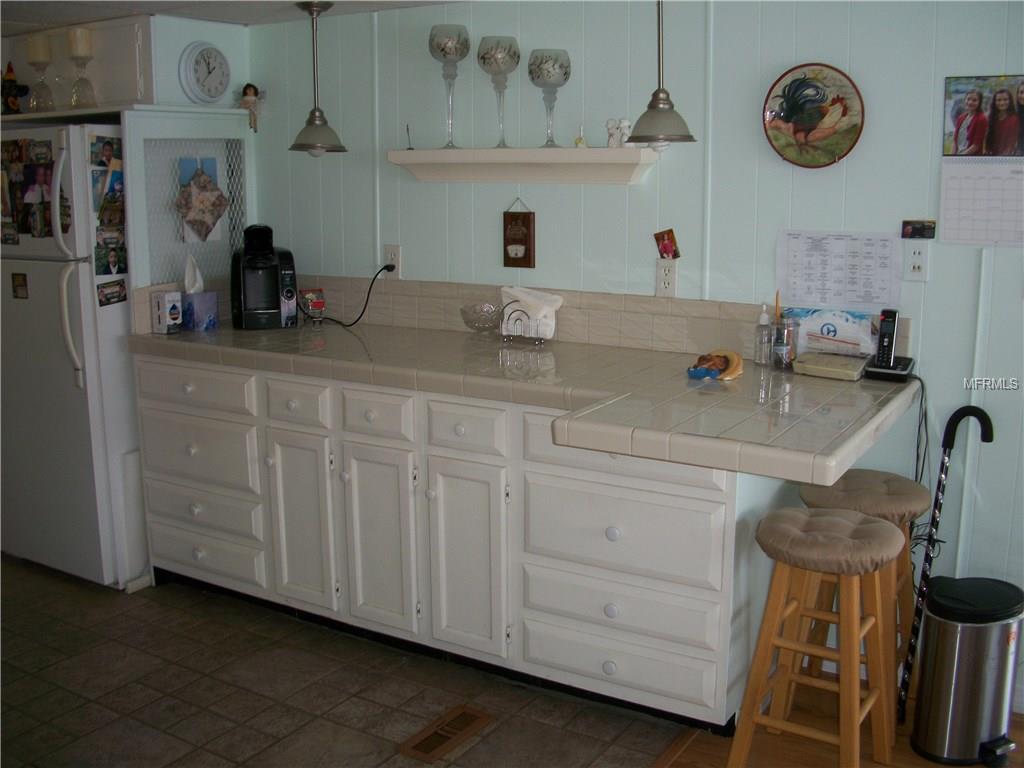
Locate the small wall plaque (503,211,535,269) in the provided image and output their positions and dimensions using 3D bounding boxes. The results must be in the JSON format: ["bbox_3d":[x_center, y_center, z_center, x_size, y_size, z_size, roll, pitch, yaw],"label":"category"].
[{"bbox_3d":[0.024,-0.469,3.380,0.106,0.178,0.020,7,14,30],"label":"small wall plaque"}]

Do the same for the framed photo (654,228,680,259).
[{"bbox_3d":[0.478,-0.428,3.184,0.064,0.086,0.006,-12,4,33],"label":"framed photo"}]

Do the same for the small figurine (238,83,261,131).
[{"bbox_3d":[-0.956,-1.010,3.782,0.090,0.185,0.085,-10,15,-42],"label":"small figurine"}]

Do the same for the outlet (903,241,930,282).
[{"bbox_3d":[1.057,-0.320,2.700,0.069,0.112,0.012,7,13,30],"label":"outlet"}]

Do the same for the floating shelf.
[{"bbox_3d":[0.010,-0.703,3.349,0.943,0.110,0.125,7,13,31],"label":"floating shelf"}]

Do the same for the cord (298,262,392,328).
[{"bbox_3d":[-0.582,-0.308,3.613,0.330,0.220,0.160,7,13,30],"label":"cord"}]

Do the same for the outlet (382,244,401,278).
[{"bbox_3d":[-0.414,-0.423,3.592,0.071,0.117,0.012,7,13,30],"label":"outlet"}]

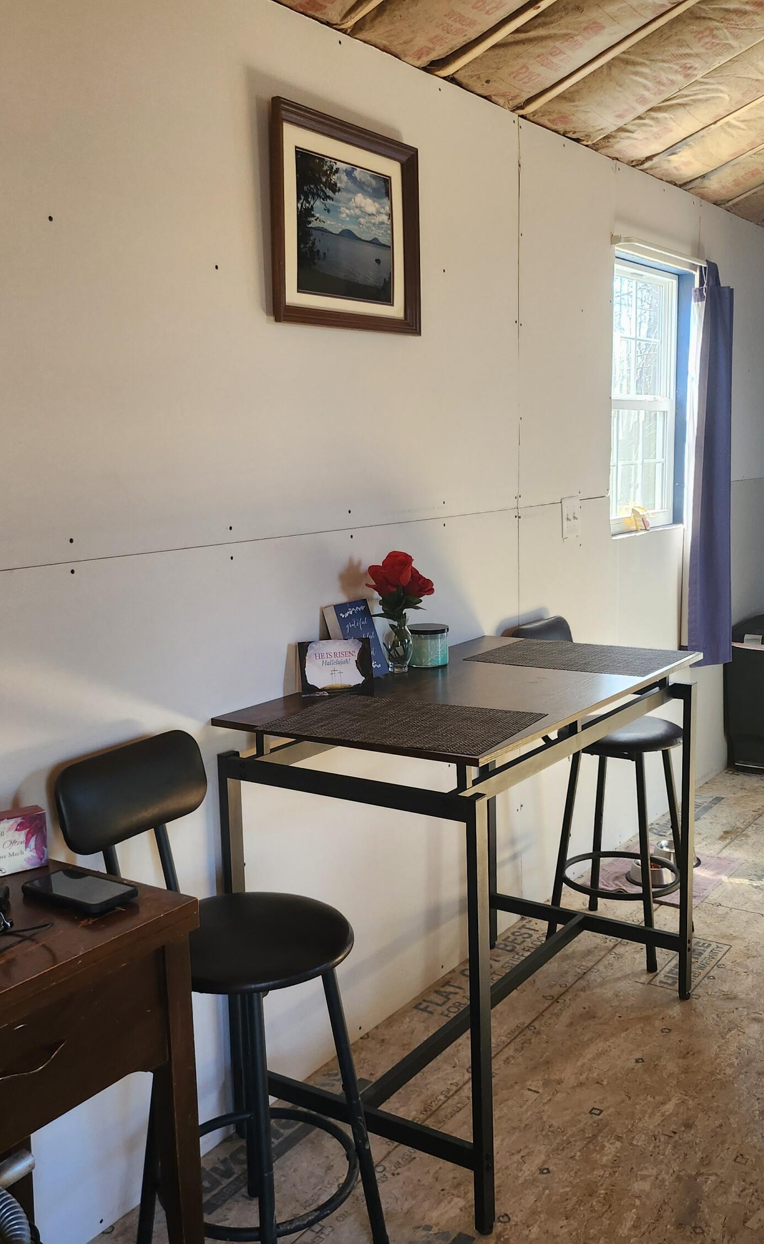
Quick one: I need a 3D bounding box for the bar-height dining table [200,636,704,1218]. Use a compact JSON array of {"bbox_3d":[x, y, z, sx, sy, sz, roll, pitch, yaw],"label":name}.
[{"bbox_3d":[0.239,0.577,2.607,0.600,0.897,1.100,5,11,35],"label":"bar-height dining table"}]

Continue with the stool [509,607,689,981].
[{"bbox_3d":[0.637,0.456,3.270,0.450,0.915,0.360,5,11,35],"label":"stool"}]

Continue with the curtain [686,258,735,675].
[{"bbox_3d":[1.201,-0.565,4.236,0.130,1.480,0.270,5,11,35],"label":"curtain"}]

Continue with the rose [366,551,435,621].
[{"bbox_3d":[0.042,-0.083,2.675,0.140,0.165,0.140,-1,9,0],"label":"rose"}]

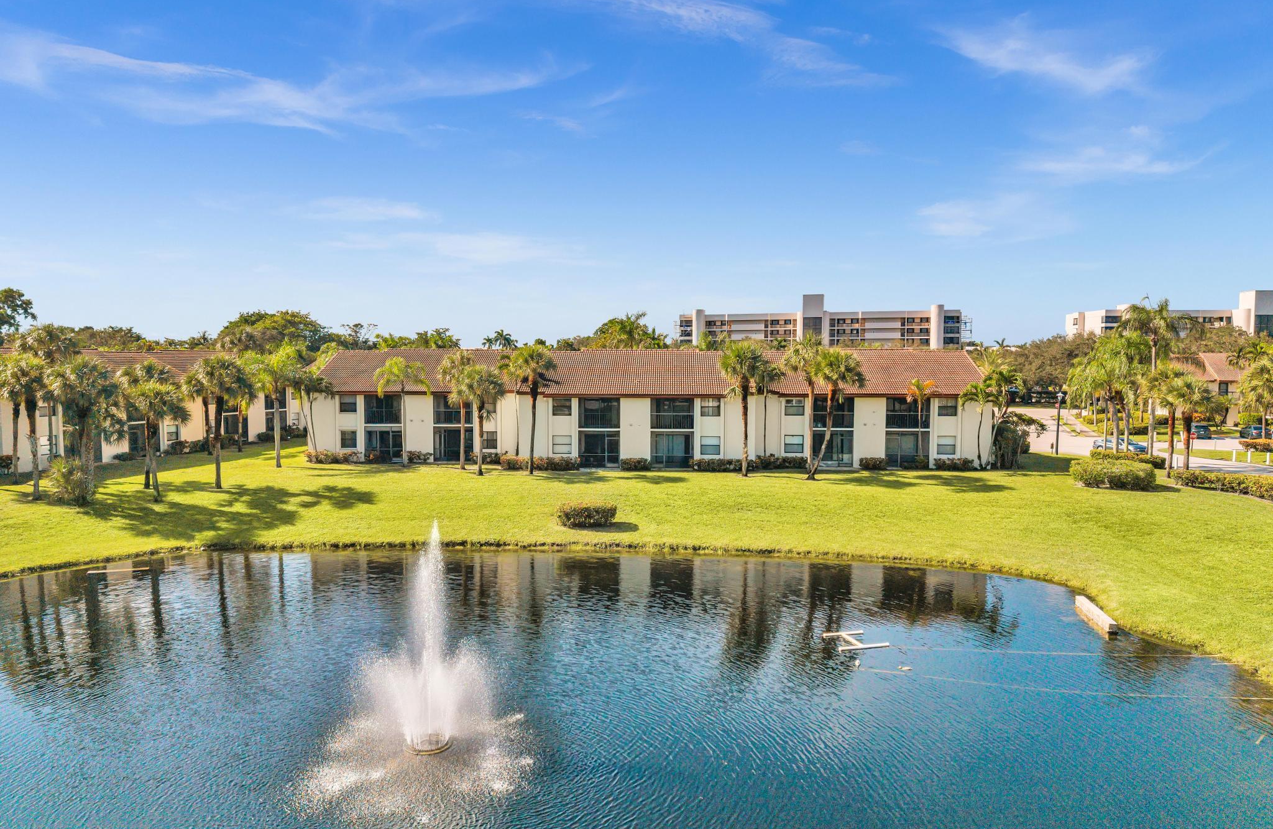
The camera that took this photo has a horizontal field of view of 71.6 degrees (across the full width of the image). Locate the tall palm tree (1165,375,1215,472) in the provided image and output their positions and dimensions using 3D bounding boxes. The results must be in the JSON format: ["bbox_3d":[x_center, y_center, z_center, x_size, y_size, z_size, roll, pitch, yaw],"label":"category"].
[{"bbox_3d":[36.995,0.794,58.750,3.400,6.900,3.400,0,4,0],"label":"tall palm tree"}]

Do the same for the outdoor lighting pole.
[{"bbox_3d":[34.205,0.630,71.335,0.600,5.360,0.600,0,4,0],"label":"outdoor lighting pole"}]

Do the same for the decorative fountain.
[{"bbox_3d":[-5.625,5.759,22.104,5.900,5.800,6.000,0,4,0],"label":"decorative fountain"}]

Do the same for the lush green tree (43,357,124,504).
[{"bbox_3d":[-32.989,0.881,52.488,4.500,8.600,4.500,0,4,0],"label":"lush green tree"}]

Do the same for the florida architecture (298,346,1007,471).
[{"bbox_3d":[0.900,-0.854,69.692,49.500,8.500,15.000,0,4,2],"label":"florida architecture"}]

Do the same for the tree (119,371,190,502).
[{"bbox_3d":[-29.407,1.320,53.719,3.800,7.900,3.800,0,4,0],"label":"tree"}]

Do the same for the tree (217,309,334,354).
[{"bbox_3d":[-45.054,-6.100,110.076,13.200,13.890,13.000,0,4,0],"label":"tree"}]

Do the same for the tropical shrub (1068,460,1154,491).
[{"bbox_3d":[30.484,3.816,56.513,5.200,1.450,3.200,0,4,0],"label":"tropical shrub"}]

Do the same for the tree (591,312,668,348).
[{"bbox_3d":[-0.601,-4.793,97.106,8.200,12.990,7.500,0,4,0],"label":"tree"}]

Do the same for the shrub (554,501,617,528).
[{"bbox_3d":[-2.777,5.524,49.257,3.300,1.200,1.700,0,4,0],"label":"shrub"}]

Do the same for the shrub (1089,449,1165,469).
[{"bbox_3d":[36.500,3.288,65.466,1.600,0.950,5.800,-2,5,-23],"label":"shrub"}]

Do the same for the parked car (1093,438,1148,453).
[{"bbox_3d":[41.935,2.605,76.449,1.800,1.420,4.600,-2,5,-30],"label":"parked car"}]

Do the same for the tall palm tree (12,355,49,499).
[{"bbox_3d":[-36.376,0.780,52.711,2.300,8.610,2.300,0,4,0],"label":"tall palm tree"}]

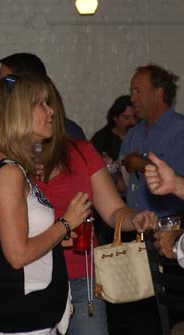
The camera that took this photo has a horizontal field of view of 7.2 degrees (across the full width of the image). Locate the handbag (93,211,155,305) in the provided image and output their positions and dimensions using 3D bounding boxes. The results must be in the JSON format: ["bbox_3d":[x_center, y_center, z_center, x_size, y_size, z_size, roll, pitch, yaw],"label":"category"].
[{"bbox_3d":[0.129,0.321,5.300,0.230,0.330,0.110,-3,1,-30],"label":"handbag"}]

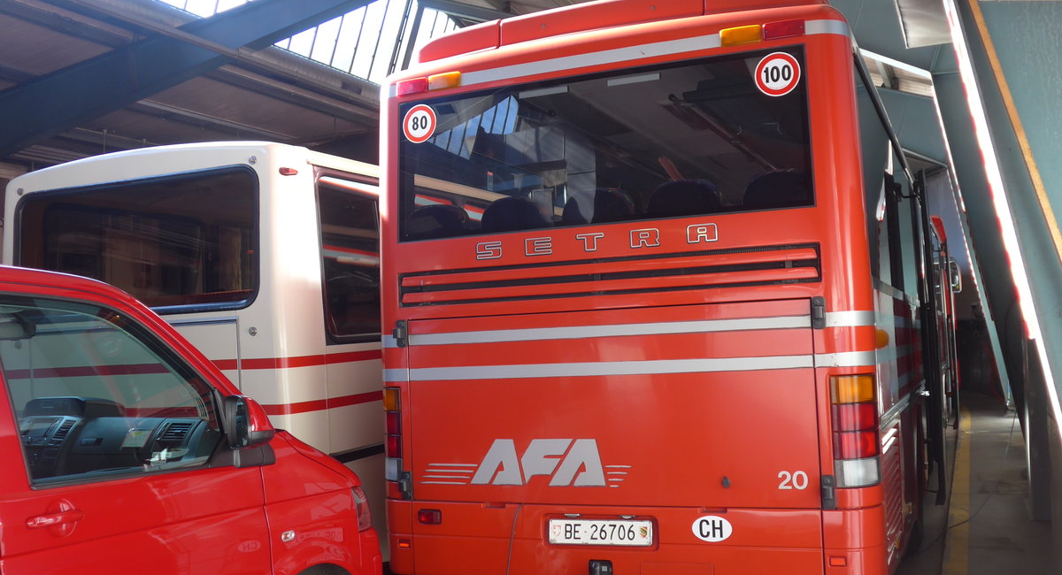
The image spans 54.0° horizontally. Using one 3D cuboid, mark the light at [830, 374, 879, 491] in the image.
[{"bbox_3d":[1.385,0.614,4.473,0.170,0.470,0.130,-4,-4,23],"label":"light"}]

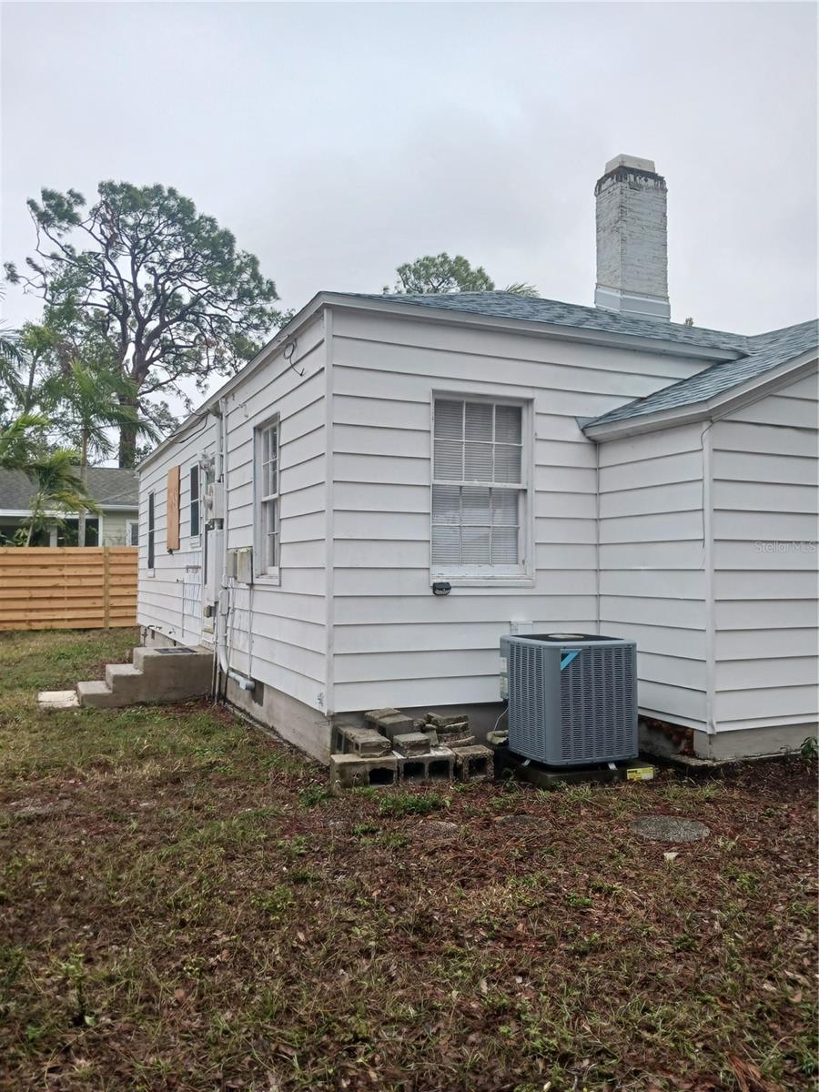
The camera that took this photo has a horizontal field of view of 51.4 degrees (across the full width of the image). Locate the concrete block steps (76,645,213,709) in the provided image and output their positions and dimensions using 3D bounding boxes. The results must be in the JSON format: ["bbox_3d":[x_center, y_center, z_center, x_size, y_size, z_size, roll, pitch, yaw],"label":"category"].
[{"bbox_3d":[-3.025,1.463,9.701,1.382,0.516,1.040,1,-2,-24],"label":"concrete block steps"}]

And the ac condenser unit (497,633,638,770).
[{"bbox_3d":[1.083,1.025,5.835,0.660,0.765,0.670,1,-2,-25],"label":"ac condenser unit"}]

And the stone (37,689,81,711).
[{"bbox_3d":[-3.809,1.689,9.251,0.415,0.060,1.080,1,-2,-24],"label":"stone"}]

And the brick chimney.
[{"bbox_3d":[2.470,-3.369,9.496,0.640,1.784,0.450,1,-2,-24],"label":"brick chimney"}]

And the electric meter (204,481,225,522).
[{"bbox_3d":[-2.134,-0.471,9.296,0.170,0.383,0.300,1,-2,-24],"label":"electric meter"}]

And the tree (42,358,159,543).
[{"bbox_3d":[-8.188,-1.371,22.269,2.800,6.905,2.800,1,-2,-24],"label":"tree"}]

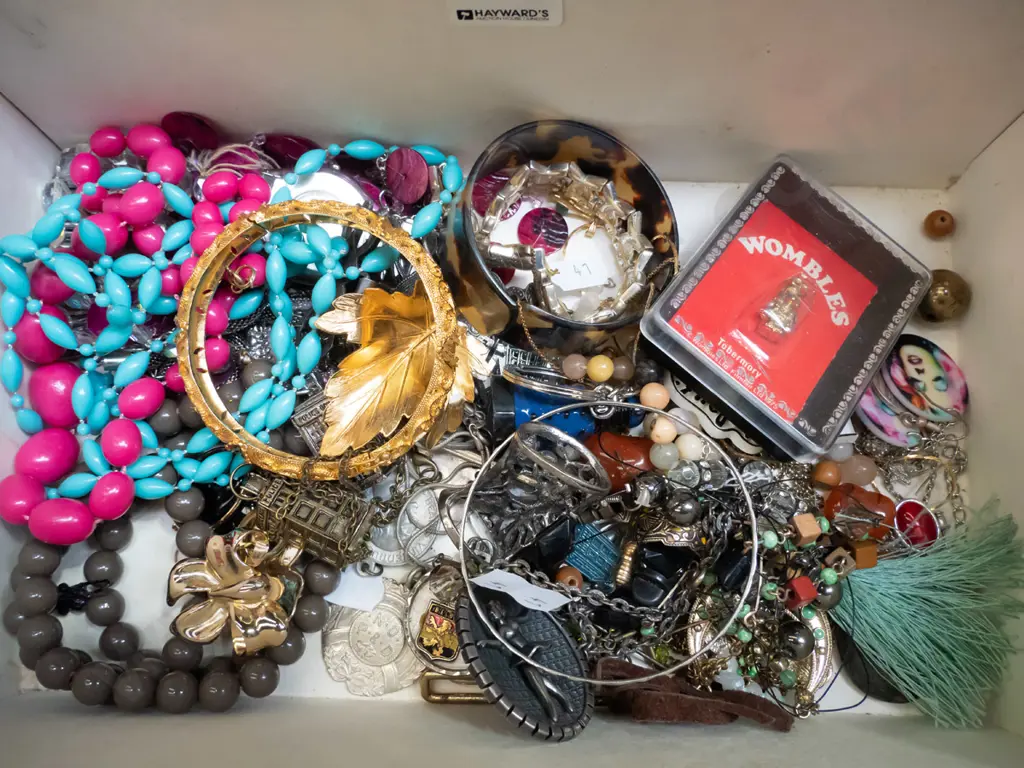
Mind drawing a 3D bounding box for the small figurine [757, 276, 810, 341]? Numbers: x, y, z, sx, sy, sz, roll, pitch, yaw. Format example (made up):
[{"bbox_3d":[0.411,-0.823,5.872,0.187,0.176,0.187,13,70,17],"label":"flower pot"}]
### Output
[{"bbox_3d":[0.072,-0.020,0.233,0.009,0.006,0.018,30,78,-1],"label":"small figurine"}]

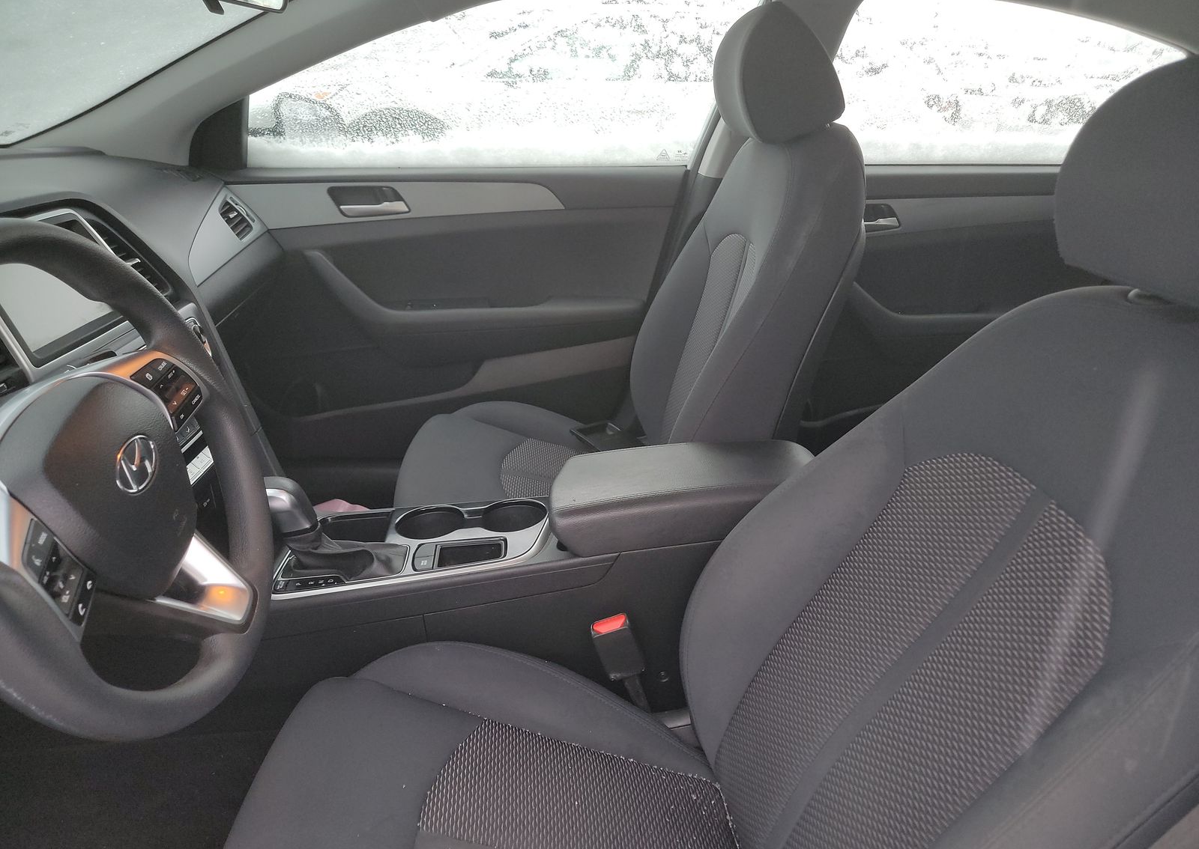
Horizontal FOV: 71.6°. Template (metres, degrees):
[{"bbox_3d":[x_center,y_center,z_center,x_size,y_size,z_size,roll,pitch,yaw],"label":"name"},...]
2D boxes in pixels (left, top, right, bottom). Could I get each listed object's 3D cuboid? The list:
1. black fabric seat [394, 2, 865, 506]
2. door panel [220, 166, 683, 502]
[{"bbox_3d":[0.025,-0.150,1.347,0.740,0.970,0.530,0,22,-1],"label":"black fabric seat"},{"bbox_3d":[-0.325,-0.192,1.697,0.990,0.640,0.150,0,22,-1],"label":"door panel"}]

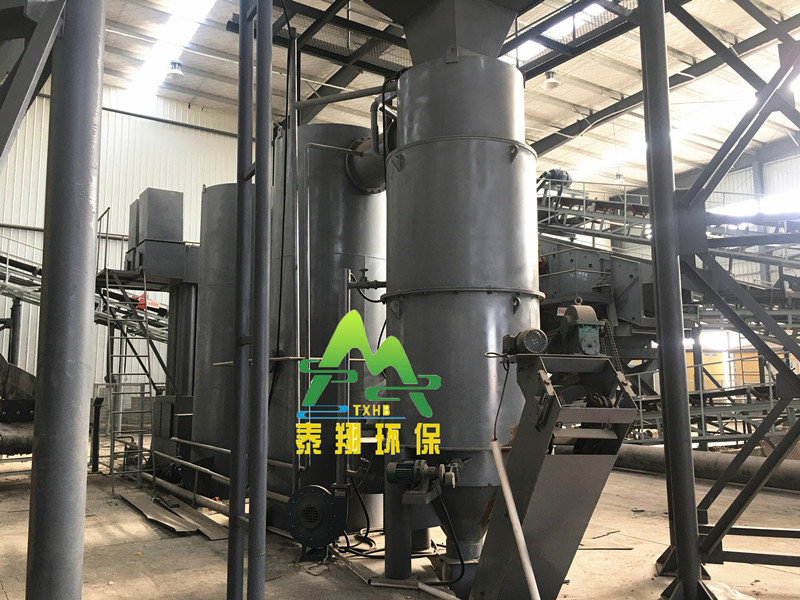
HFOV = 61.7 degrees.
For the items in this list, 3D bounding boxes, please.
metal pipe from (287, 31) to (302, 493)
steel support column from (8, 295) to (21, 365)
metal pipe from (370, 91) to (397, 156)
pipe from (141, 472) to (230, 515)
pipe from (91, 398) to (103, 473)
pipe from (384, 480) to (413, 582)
[{"bbox_3d":[-1.072,-0.378,6.852,0.085,5.096,0.085,0,-7,-9],"label":"metal pipe"},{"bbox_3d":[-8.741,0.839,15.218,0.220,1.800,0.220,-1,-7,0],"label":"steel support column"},{"bbox_3d":[-0.141,-1.848,7.007,0.100,0.600,0.380,5,-9,-43],"label":"metal pipe"},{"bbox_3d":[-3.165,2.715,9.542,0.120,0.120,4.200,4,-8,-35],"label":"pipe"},{"bbox_3d":[-5.516,2.456,12.208,0.160,1.310,0.160,-1,-7,0],"label":"pipe"},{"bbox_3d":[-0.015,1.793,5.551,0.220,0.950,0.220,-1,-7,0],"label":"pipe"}]

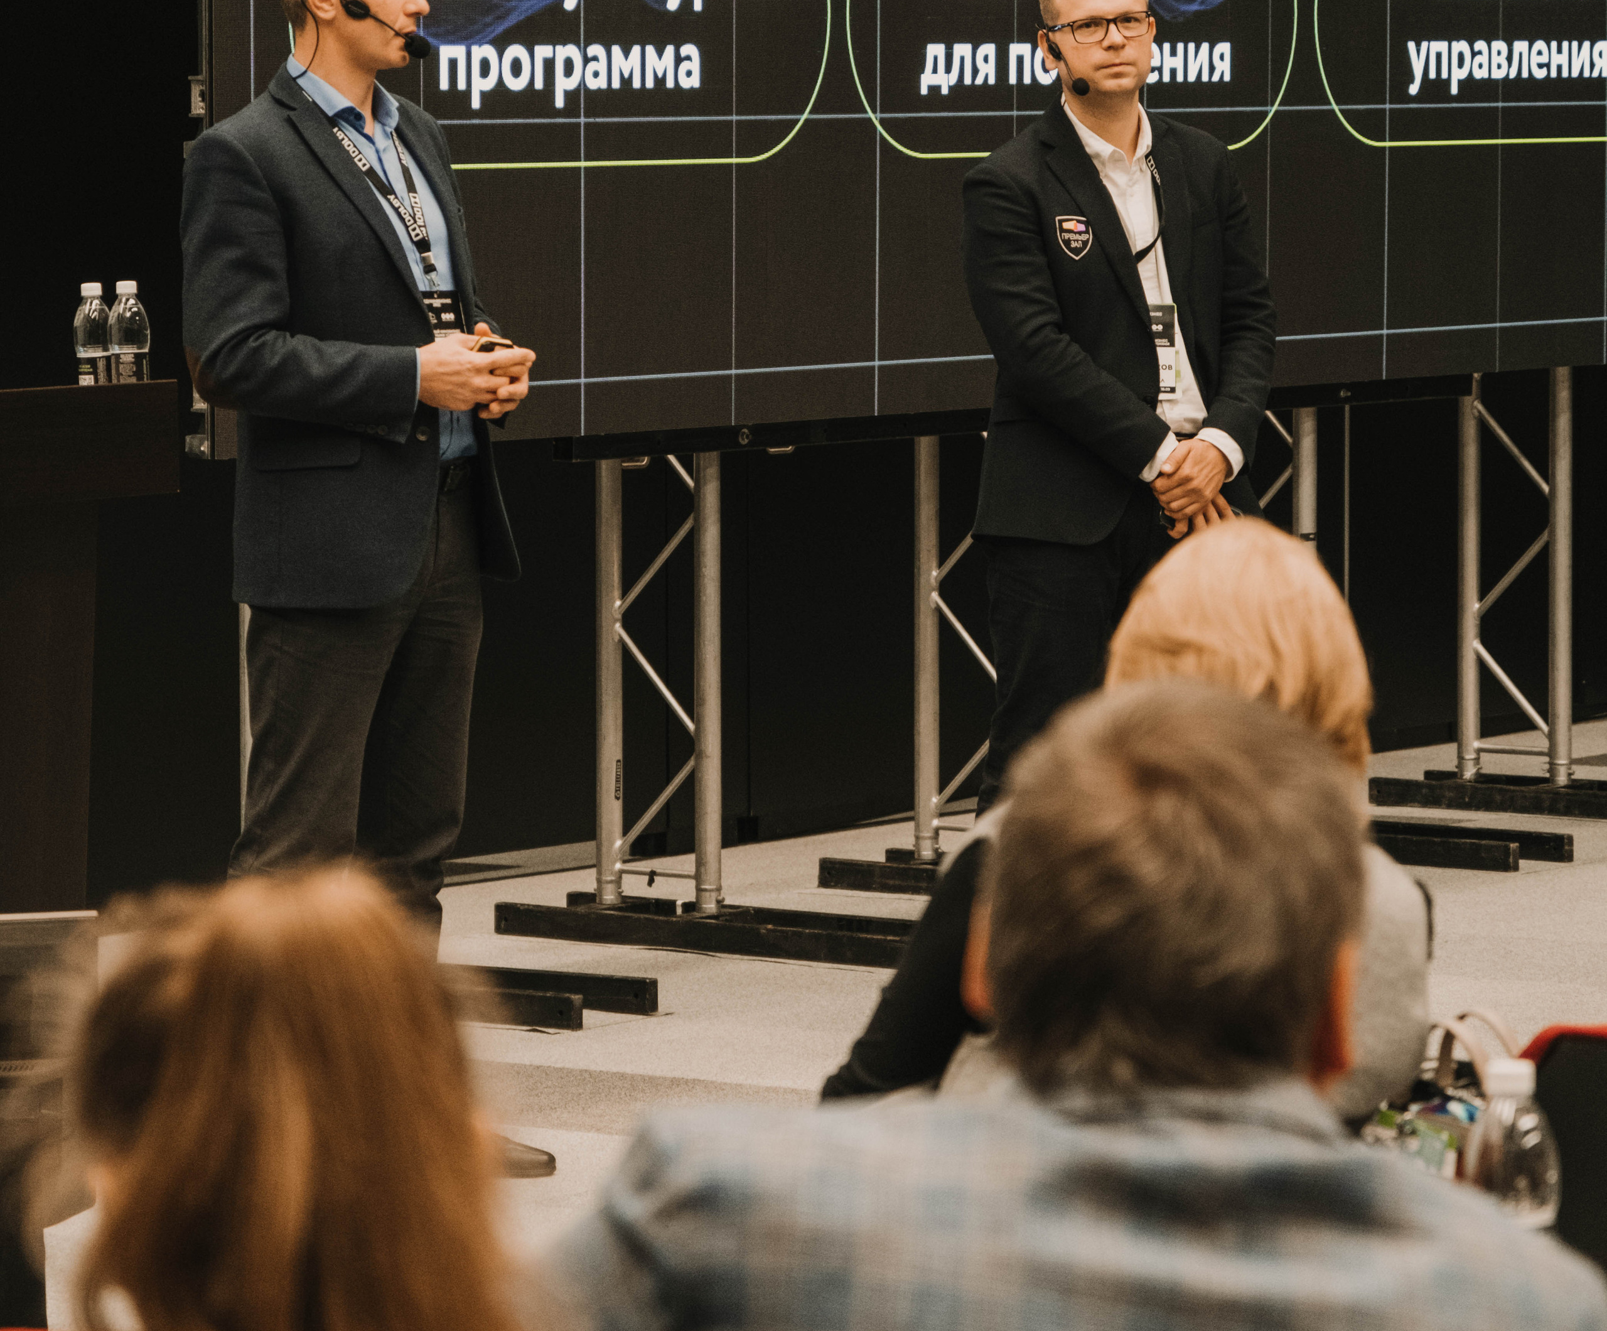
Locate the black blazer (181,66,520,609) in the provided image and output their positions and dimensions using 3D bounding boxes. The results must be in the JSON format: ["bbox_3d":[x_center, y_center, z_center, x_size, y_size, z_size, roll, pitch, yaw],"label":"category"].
[{"bbox_3d":[-0.655,-0.473,9.480,0.400,0.785,0.530,3,6,29],"label":"black blazer"}]

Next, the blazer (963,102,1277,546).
[{"bbox_3d":[0.541,-0.582,11.180,0.530,0.760,0.360,-3,6,-27],"label":"blazer"}]

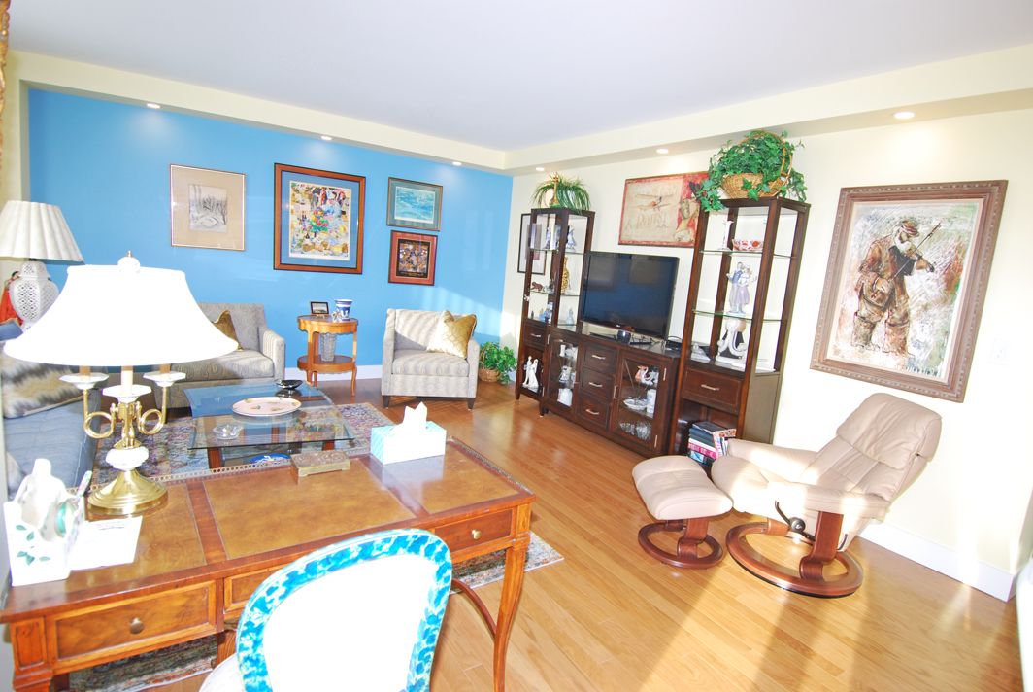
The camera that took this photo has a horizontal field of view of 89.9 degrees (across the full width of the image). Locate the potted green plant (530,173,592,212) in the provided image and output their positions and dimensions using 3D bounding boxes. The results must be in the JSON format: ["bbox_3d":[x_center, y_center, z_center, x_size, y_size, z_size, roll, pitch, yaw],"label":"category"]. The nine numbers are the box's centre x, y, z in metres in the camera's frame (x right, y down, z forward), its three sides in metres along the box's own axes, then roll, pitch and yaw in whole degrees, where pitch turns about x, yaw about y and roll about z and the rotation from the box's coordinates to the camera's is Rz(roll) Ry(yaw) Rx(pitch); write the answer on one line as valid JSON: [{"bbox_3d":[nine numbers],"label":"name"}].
[{"bbox_3d":[0.417,-1.458,4.934,0.440,0.390,0.520,-2,11,-34],"label":"potted green plant"}]

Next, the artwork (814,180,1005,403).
[{"bbox_3d":[2.100,-0.322,2.858,0.055,1.080,0.760,-2,11,-34],"label":"artwork"}]

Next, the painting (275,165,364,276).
[{"bbox_3d":[-1.893,-1.198,5.018,0.832,0.964,0.035,-2,11,-34],"label":"painting"}]

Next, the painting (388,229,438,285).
[{"bbox_3d":[-1.146,-0.969,5.772,0.540,0.560,0.030,-2,11,-32],"label":"painting"}]

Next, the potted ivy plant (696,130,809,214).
[{"bbox_3d":[1.481,-1.106,3.302,0.460,0.460,0.600,-2,11,-34],"label":"potted ivy plant"}]

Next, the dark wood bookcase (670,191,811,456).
[{"bbox_3d":[1.467,0.028,3.499,0.365,1.935,0.540,-2,11,-32],"label":"dark wood bookcase"}]

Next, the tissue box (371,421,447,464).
[{"bbox_3d":[-0.369,0.328,1.777,0.223,0.090,0.112,-1,11,-32],"label":"tissue box"}]

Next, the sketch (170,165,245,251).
[{"bbox_3d":[-2.670,-1.183,4.498,0.552,0.671,0.030,-2,11,-34],"label":"sketch"}]

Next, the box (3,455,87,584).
[{"bbox_3d":[-0.962,0.351,1.059,0.100,0.195,0.150,-2,11,-32],"label":"box"}]

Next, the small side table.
[{"bbox_3d":[-1.859,0.108,5.074,0.555,0.750,0.555,-2,11,-32],"label":"small side table"}]

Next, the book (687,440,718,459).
[{"bbox_3d":[1.376,0.715,3.642,0.170,0.060,0.237,-2,11,-32],"label":"book"}]

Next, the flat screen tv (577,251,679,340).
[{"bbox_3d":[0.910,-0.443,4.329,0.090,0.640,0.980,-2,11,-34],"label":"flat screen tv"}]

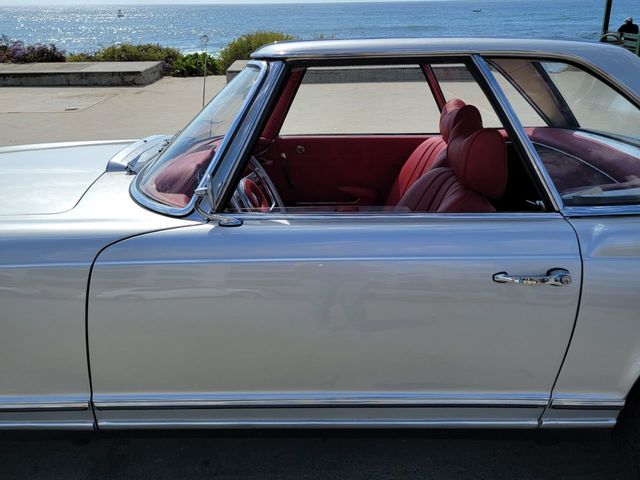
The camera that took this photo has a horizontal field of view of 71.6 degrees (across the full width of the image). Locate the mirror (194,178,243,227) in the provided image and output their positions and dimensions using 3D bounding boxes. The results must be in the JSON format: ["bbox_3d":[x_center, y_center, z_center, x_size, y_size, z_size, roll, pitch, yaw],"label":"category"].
[{"bbox_3d":[-0.220,-0.080,0.950,0.090,0.095,0.105,-6,26,-11],"label":"mirror"}]

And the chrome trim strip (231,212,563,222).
[{"bbox_3d":[0.160,-0.050,0.980,0.765,0.019,0.017,-1,26,0],"label":"chrome trim strip"}]

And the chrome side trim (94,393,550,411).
[{"bbox_3d":[0.006,0.419,1.150,1.175,0.036,0.022,-1,26,0],"label":"chrome side trim"}]

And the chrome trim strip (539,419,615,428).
[{"bbox_3d":[0.685,0.486,1.175,0.203,0.026,0.015,-1,26,0],"label":"chrome trim strip"}]

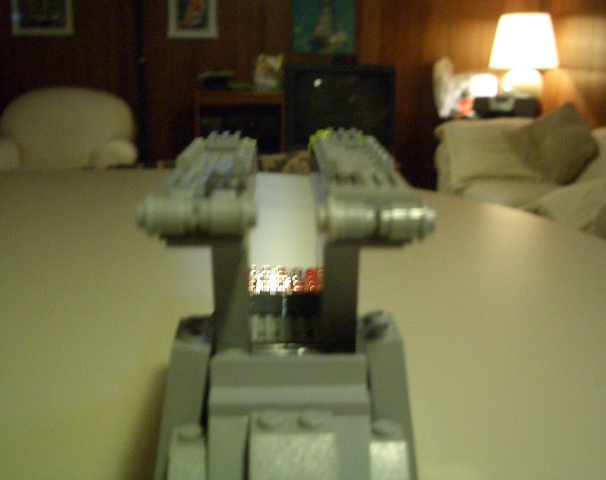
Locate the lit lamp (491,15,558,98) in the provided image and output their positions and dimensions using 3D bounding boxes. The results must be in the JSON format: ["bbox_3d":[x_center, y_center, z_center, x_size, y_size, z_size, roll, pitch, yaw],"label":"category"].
[{"bbox_3d":[1.234,-0.991,4.238,0.375,0.536,0.375,0,11,0],"label":"lit lamp"}]

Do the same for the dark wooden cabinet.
[{"bbox_3d":[-0.376,-0.533,4.849,0.542,0.830,0.420,0,11,0],"label":"dark wooden cabinet"}]

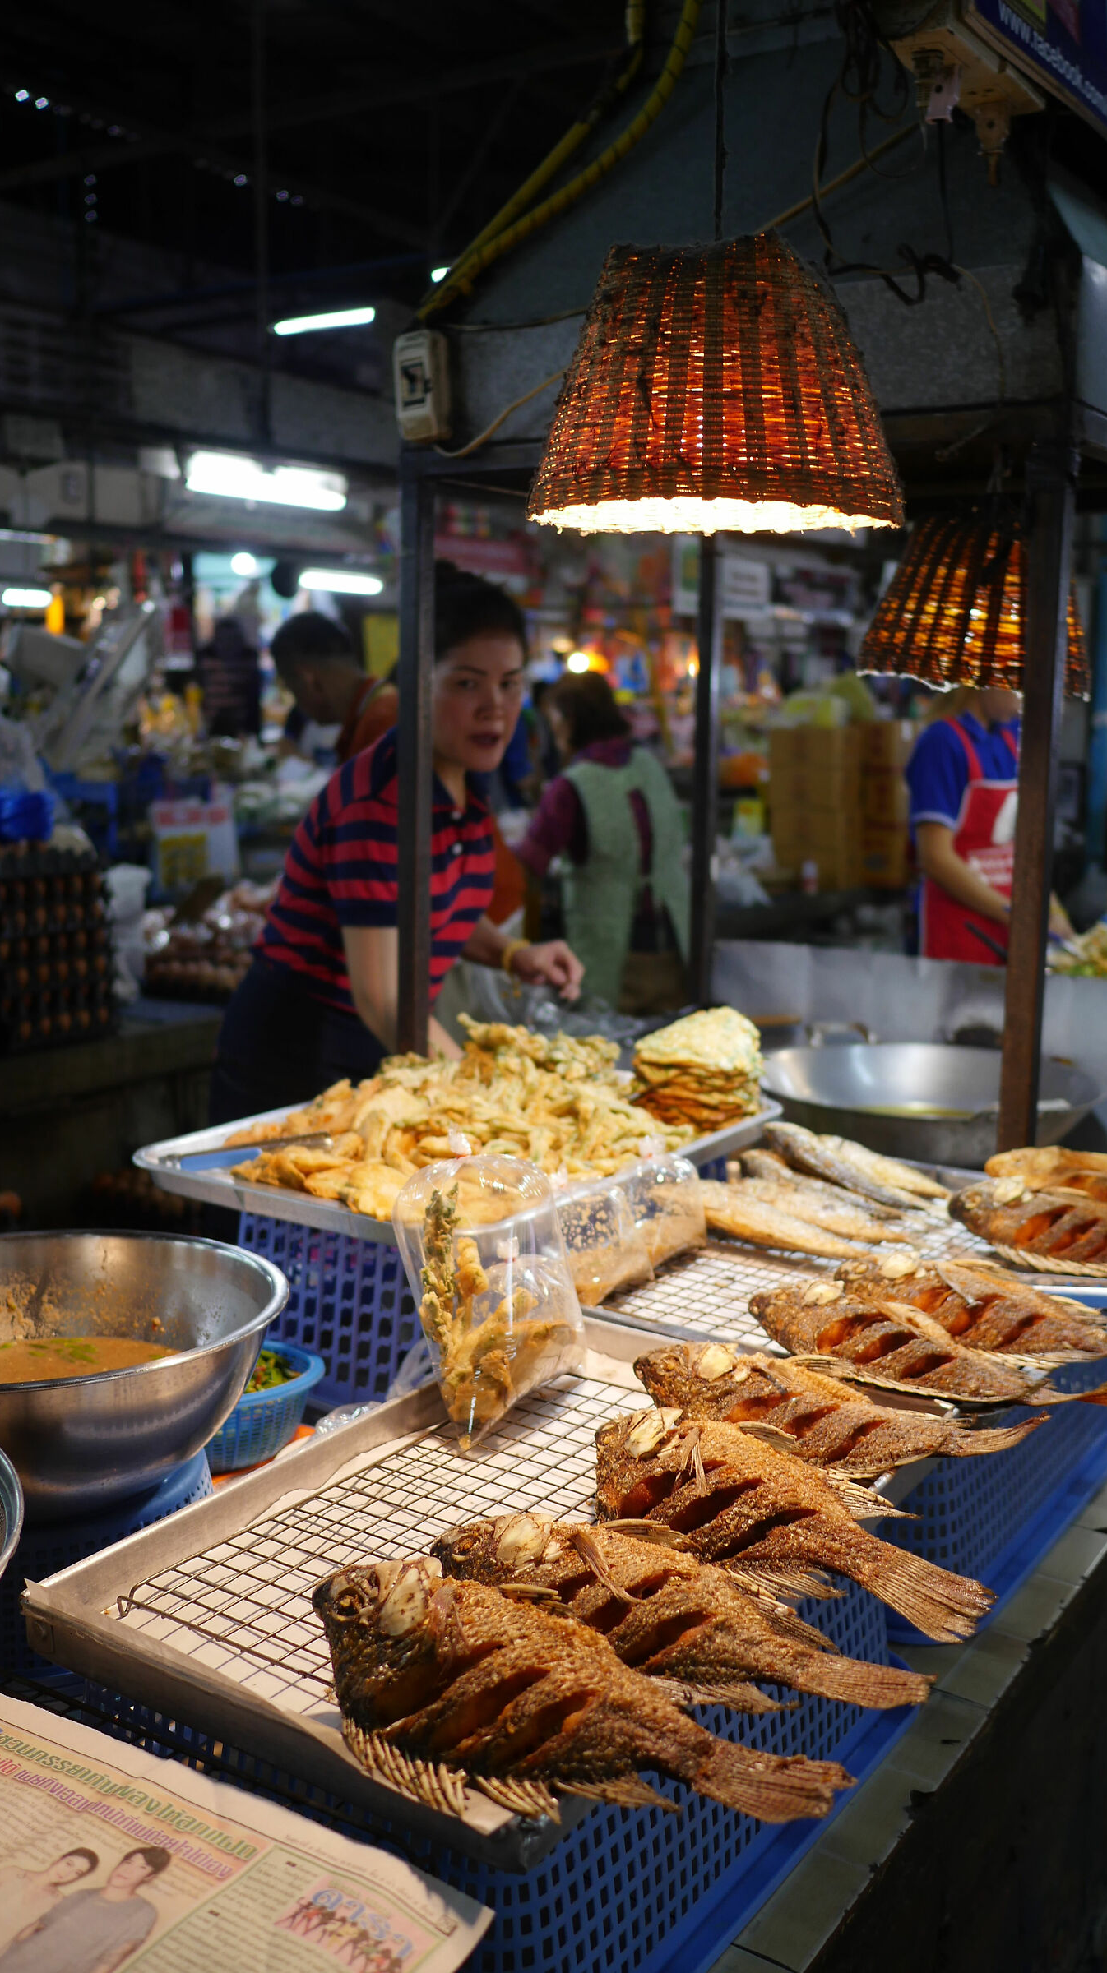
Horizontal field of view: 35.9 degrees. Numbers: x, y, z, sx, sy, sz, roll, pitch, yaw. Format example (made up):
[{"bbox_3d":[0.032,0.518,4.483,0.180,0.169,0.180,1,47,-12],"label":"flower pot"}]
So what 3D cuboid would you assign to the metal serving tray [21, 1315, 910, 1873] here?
[{"bbox_3d":[0.004,0.337,1.090,0.342,0.036,0.585,6,9,33],"label":"metal serving tray"}]

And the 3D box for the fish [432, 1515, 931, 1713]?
[{"bbox_3d":[0.059,0.331,0.908,0.285,0.055,0.125,6,9,27],"label":"fish"}]

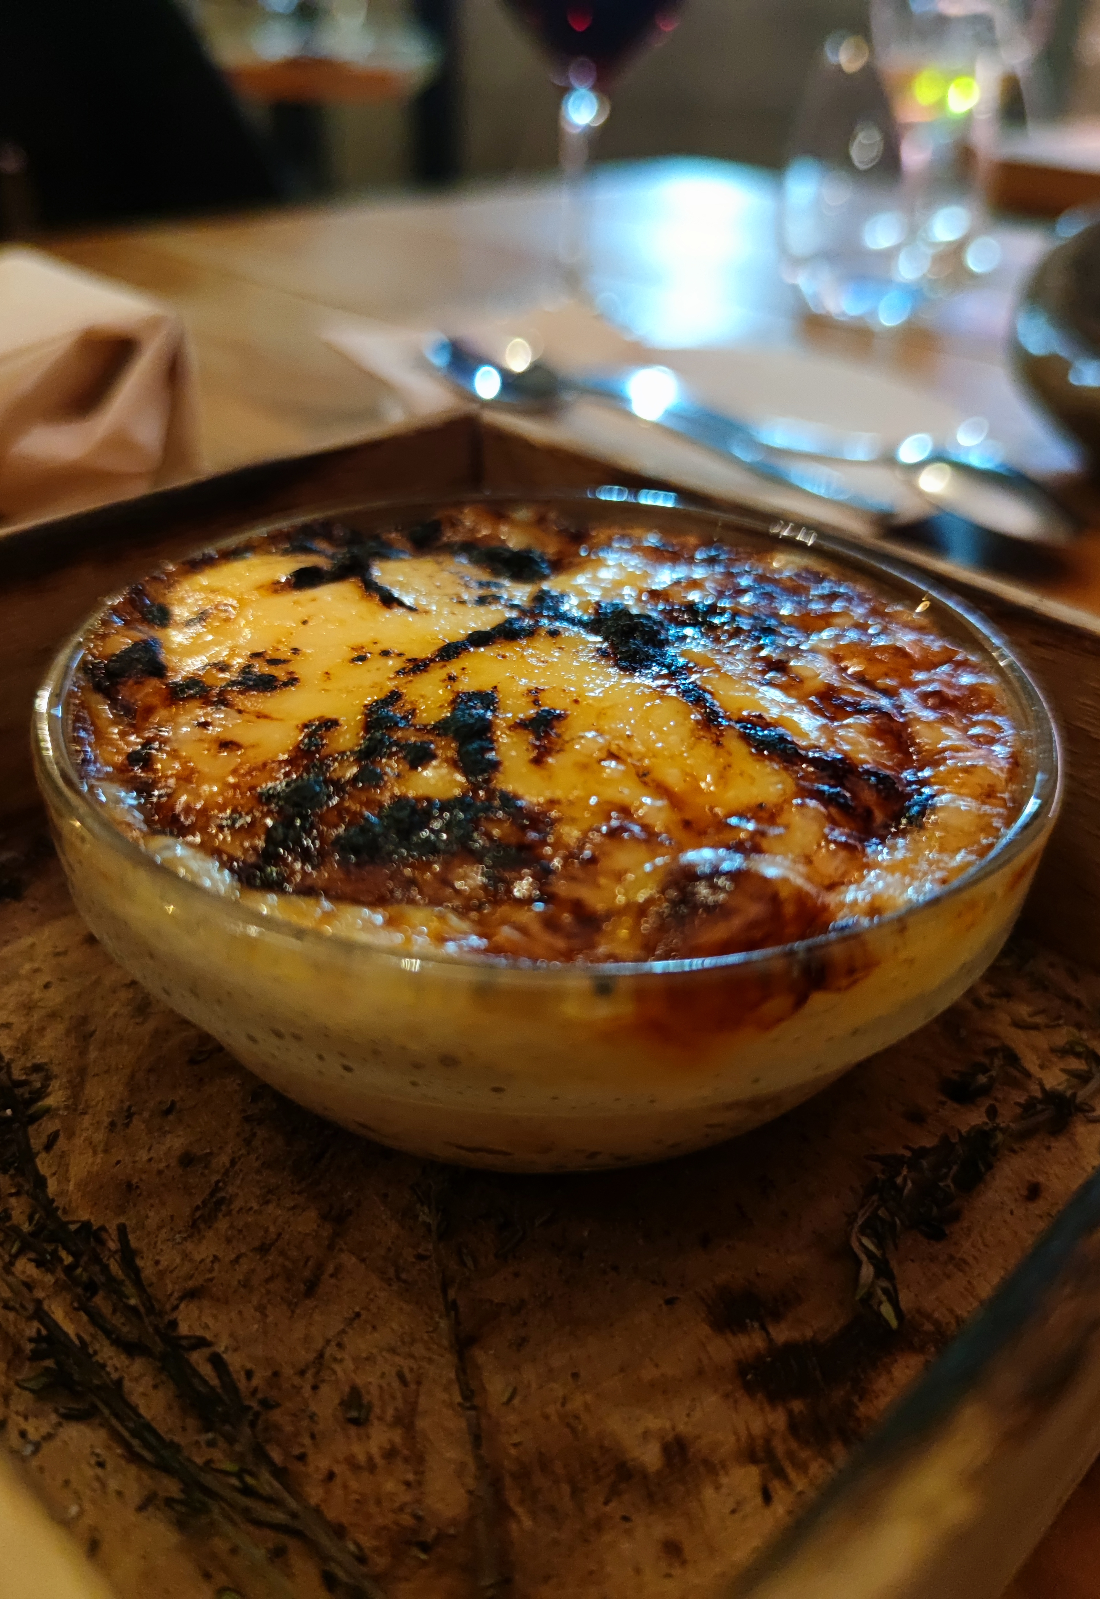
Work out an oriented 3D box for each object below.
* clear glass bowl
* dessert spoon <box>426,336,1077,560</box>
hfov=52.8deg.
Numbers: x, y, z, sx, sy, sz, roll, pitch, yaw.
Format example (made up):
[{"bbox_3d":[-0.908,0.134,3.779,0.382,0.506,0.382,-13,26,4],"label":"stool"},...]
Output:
[{"bbox_3d":[-0.001,-0.001,0.133,0.104,0.040,0.104,2,34,-1],"label":"clear glass bowl"},{"bbox_3d":[0.043,-0.111,0.329,0.212,0.024,0.046,28,42,33],"label":"dessert spoon"}]

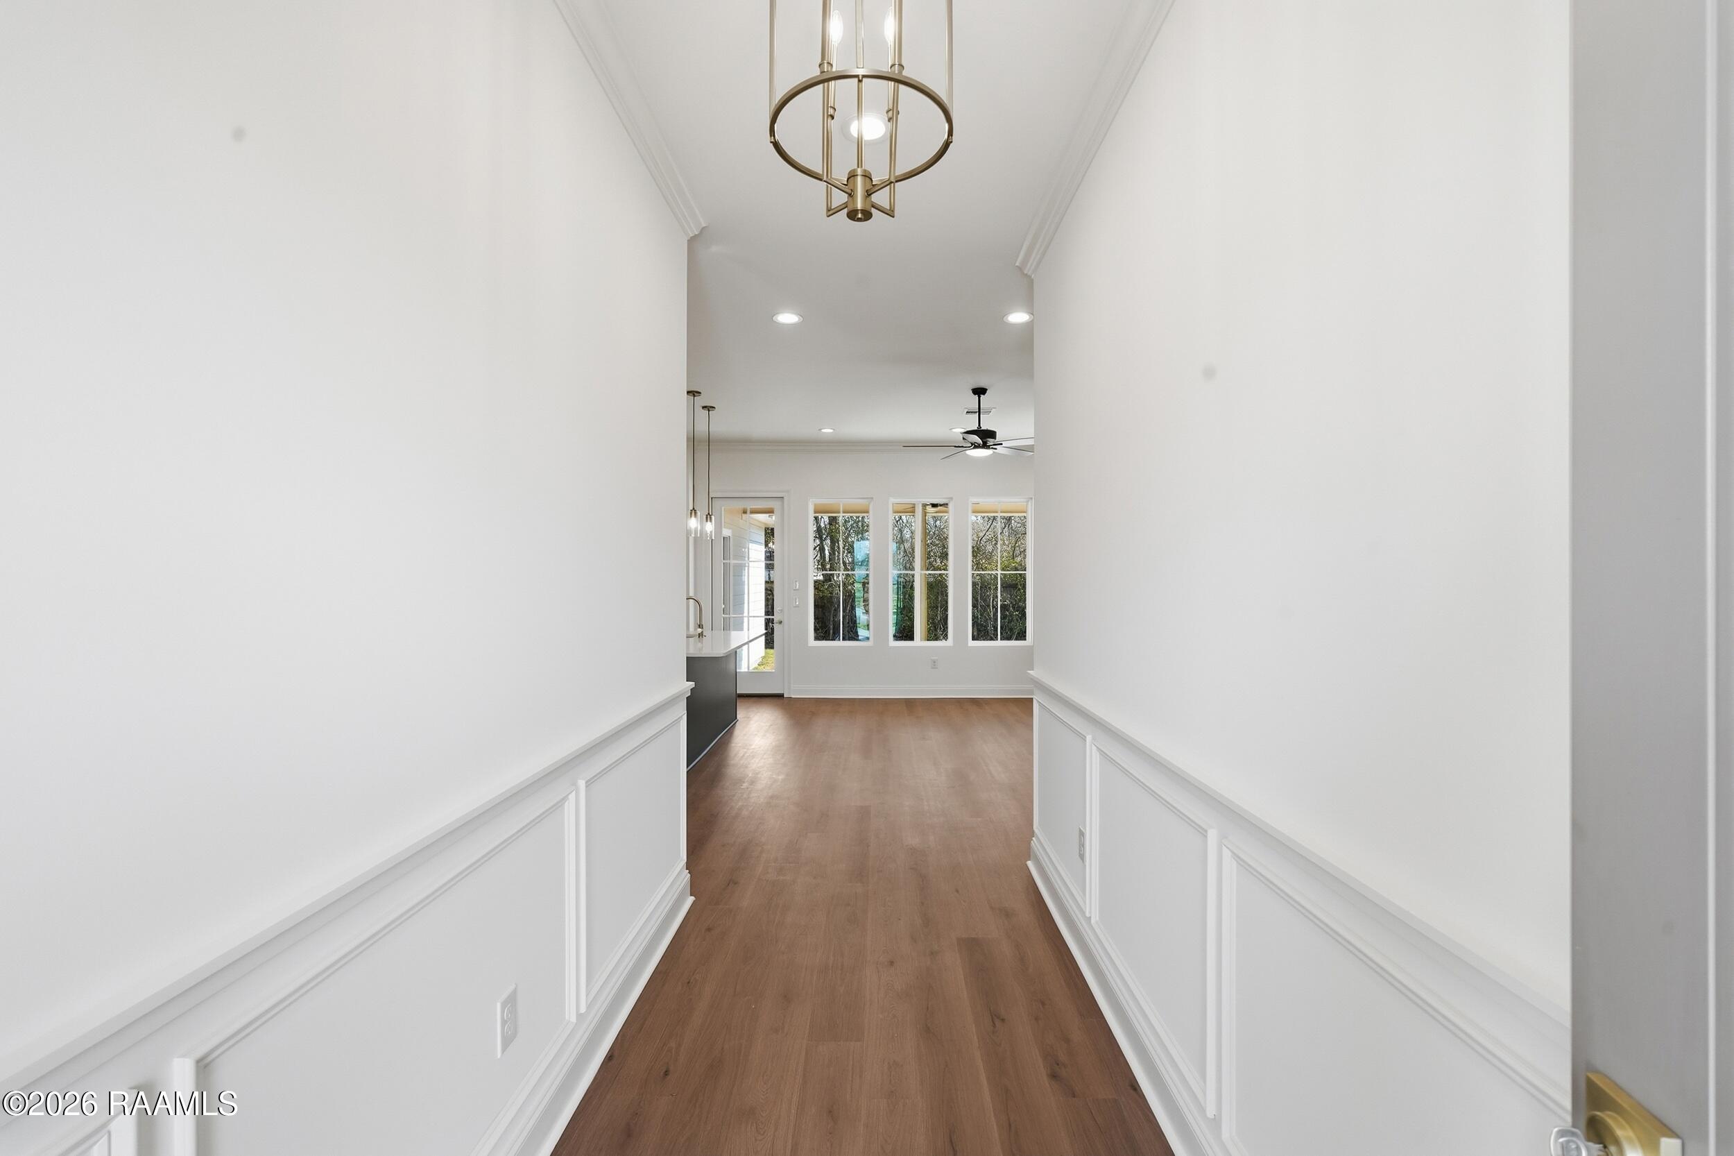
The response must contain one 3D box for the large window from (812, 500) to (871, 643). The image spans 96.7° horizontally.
[{"bbox_3d":[-0.312,-0.070,9.480,0.760,1.790,0.100,0,0,0],"label":"large window"}]

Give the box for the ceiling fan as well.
[{"bbox_3d":[0.990,-1.360,6.780,1.330,0.600,1.330,0,0,0],"label":"ceiling fan"}]

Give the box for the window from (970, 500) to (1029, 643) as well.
[{"bbox_3d":[1.650,-0.070,9.480,0.760,1.790,0.100,0,0,0],"label":"window"}]

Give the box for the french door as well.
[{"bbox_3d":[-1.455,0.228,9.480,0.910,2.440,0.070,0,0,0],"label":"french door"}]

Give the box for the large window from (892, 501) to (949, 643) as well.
[{"bbox_3d":[0.667,-0.070,9.480,0.760,1.790,0.100,0,0,0],"label":"large window"}]

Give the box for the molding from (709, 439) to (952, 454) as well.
[{"bbox_3d":[0.150,-1.585,9.400,4.400,0.140,0.110,0,0,0],"label":"molding"}]

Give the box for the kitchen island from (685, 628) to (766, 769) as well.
[{"bbox_3d":[-1.560,1.020,6.860,1.070,0.920,2.440,0,0,0],"label":"kitchen island"}]

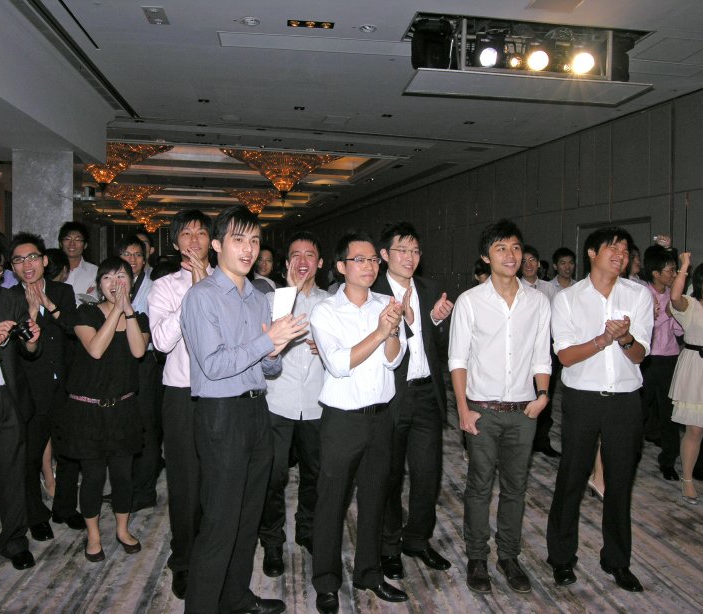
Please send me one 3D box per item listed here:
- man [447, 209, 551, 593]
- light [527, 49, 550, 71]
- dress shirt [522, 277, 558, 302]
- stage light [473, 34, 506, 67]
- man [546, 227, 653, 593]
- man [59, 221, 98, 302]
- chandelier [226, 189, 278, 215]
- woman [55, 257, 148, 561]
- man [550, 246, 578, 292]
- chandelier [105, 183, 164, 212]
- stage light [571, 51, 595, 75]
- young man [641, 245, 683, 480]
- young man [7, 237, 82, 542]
[{"bbox_3d":[0.739,0.461,2.737,0.500,1.770,0.340,1,5,-2],"label":"man"},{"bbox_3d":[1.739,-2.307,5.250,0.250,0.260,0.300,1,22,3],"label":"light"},{"bbox_3d":[1.560,0.030,4.930,0.480,0.580,0.280,1,4,9],"label":"dress shirt"},{"bbox_3d":[1.255,-2.349,5.200,0.280,0.320,0.330,1,22,3],"label":"stage light"},{"bbox_3d":[1.222,0.492,2.792,0.510,1.720,0.400,1,4,12],"label":"man"},{"bbox_3d":[-1.938,0.311,4.056,0.480,1.830,0.340,-2,4,-30],"label":"man"},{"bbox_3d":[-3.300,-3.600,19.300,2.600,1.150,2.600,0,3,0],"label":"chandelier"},{"bbox_3d":[-1.384,0.533,3.107,0.500,1.600,0.440,-2,4,-30],"label":"woman"},{"bbox_3d":[1.998,0.317,5.403,0.480,1.740,0.320,0,3,6],"label":"man"},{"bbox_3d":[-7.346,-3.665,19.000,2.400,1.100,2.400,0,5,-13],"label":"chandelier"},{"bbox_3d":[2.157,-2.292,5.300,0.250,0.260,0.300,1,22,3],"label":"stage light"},{"bbox_3d":[2.326,0.408,4.249,0.470,1.710,0.320,0,3,-5],"label":"young man"},{"bbox_3d":[-1.740,0.425,3.193,0.500,1.700,0.420,-3,6,-40],"label":"young man"}]

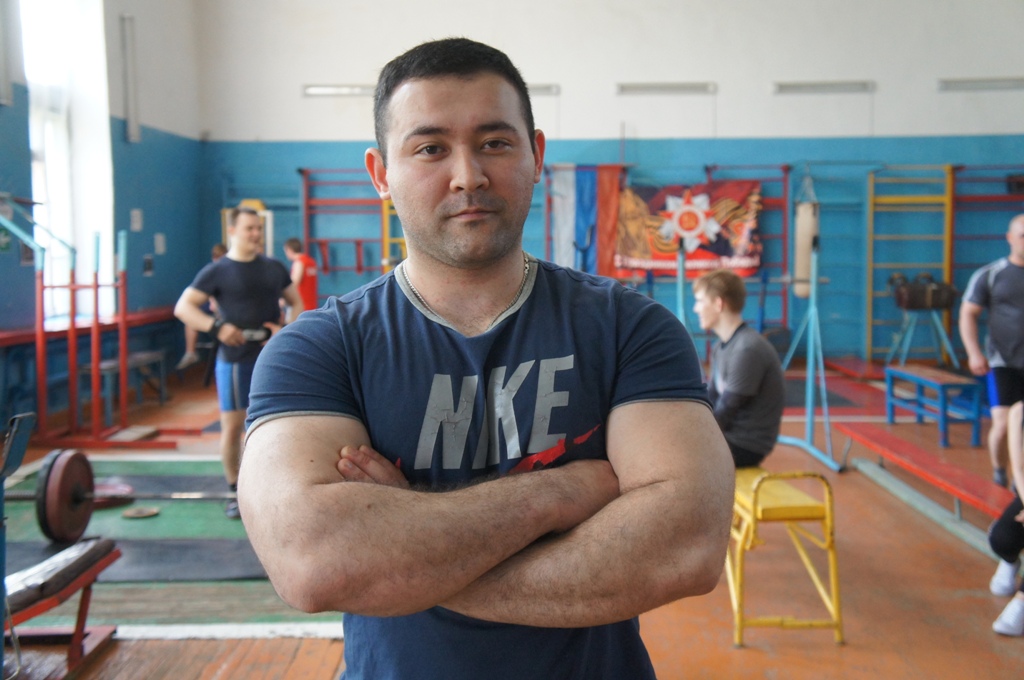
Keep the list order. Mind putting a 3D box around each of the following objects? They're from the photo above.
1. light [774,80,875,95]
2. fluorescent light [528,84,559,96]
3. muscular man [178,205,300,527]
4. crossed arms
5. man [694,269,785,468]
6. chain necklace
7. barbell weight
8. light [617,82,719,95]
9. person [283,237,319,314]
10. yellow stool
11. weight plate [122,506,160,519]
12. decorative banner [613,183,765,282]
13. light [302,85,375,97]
[{"bbox_3d":[3.931,-3.166,14.249,1.240,0.140,0.100,0,4,4],"label":"light"},{"bbox_3d":[-0.019,-3.192,14.538,1.240,0.140,0.100,0,4,4],"label":"fluorescent light"},{"bbox_3d":[-1.506,0.122,6.293,0.620,1.710,0.400,-3,5,-33],"label":"muscular man"},{"bbox_3d":[-0.027,0.172,1.180,0.500,0.228,0.270,0,4,-1],"label":"crossed arms"},{"bbox_3d":[0.758,0.387,4.754,0.760,1.340,0.500,-1,4,-17],"label":"man"},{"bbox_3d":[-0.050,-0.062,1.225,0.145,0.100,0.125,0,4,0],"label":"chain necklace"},{"bbox_3d":[-1.541,0.769,5.634,2.100,0.450,0.450,0,4,1],"label":"barbell weight"},{"bbox_3d":[1.919,-3.123,14.111,1.250,0.150,0.100,0,4,4],"label":"light"},{"bbox_3d":[-2.251,-0.289,12.214,0.300,1.620,0.420,2,5,28],"label":"person"},{"bbox_3d":[0.980,0.774,4.801,0.410,0.640,1.200,0,4,-6],"label":"yellow stool"},{"bbox_3d":[-2.022,0.940,6.202,0.205,0.026,0.205,0,4,0],"label":"weight plate"},{"bbox_3d":[2.218,-1.398,14.370,1.870,1.210,0.080,0,4,4],"label":"decorative banner"},{"bbox_3d":[-2.016,-3.151,14.364,1.250,0.150,0.100,0,4,4],"label":"light"}]

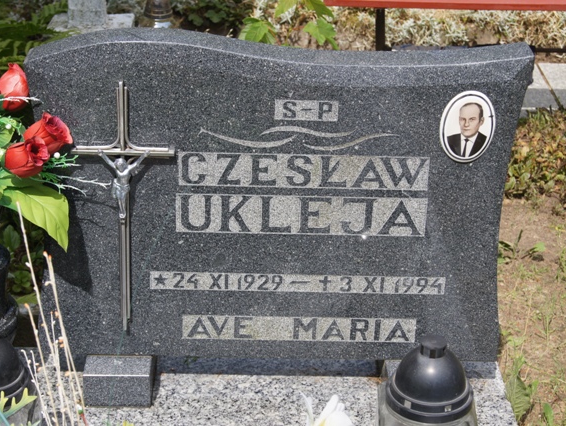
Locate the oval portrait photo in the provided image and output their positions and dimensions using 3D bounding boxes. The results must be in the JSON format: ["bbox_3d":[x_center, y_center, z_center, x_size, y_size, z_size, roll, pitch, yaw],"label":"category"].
[{"bbox_3d":[0.353,-0.166,2.277,0.108,0.148,0.010,1,26,-2],"label":"oval portrait photo"}]

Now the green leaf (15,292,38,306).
[{"bbox_3d":[-0.621,0.209,2.880,0.070,0.030,0.055,1,26,-2],"label":"green leaf"}]

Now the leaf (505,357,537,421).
[{"bbox_3d":[0.531,0.394,2.660,0.068,0.115,0.060,1,26,-2],"label":"leaf"}]

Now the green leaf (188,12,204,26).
[{"bbox_3d":[-0.338,-0.748,4.600,0.062,0.040,0.050,1,26,-2],"label":"green leaf"}]

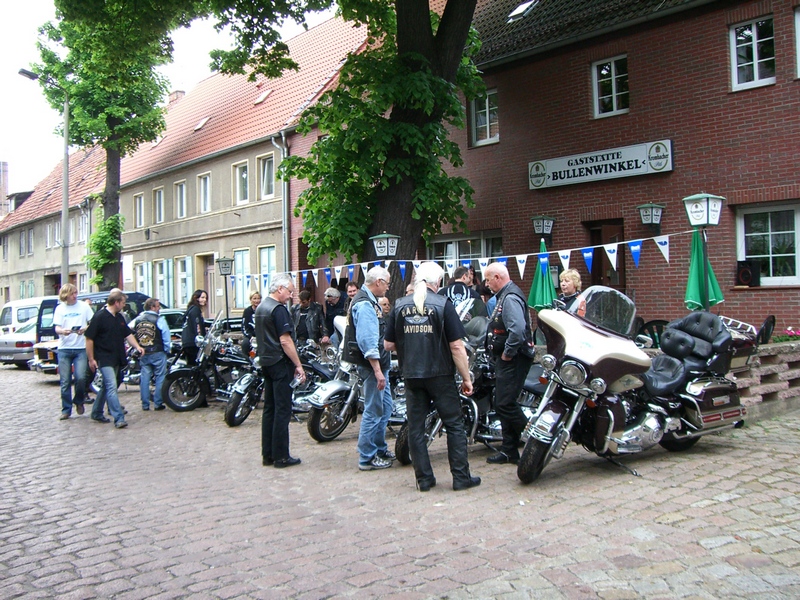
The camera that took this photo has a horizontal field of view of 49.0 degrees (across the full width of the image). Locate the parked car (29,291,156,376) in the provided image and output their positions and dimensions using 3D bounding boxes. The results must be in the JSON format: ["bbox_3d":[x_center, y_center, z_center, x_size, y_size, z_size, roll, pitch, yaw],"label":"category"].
[{"bbox_3d":[-6.499,0.776,20.296,4.300,1.800,1.750,-1,-1,-38],"label":"parked car"}]

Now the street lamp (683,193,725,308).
[{"bbox_3d":[3.444,-0.389,9.900,0.360,1.640,0.360,-1,-1,-41],"label":"street lamp"}]

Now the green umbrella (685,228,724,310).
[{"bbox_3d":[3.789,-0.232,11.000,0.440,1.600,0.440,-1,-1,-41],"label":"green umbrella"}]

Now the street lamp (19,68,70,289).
[{"bbox_3d":[-10.053,-2.228,24.634,1.450,8.450,0.320,-1,-1,-41],"label":"street lamp"}]

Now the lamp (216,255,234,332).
[{"bbox_3d":[-3.596,-0.124,18.200,0.360,1.570,0.360,-1,-1,-11],"label":"lamp"}]

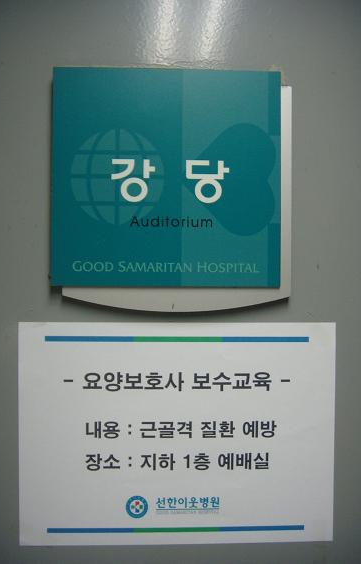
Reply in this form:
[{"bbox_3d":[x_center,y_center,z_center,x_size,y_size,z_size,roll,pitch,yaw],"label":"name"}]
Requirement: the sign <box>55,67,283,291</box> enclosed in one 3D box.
[{"bbox_3d":[-0.013,-0.095,0.659,0.210,0.200,0.013,0,1,-3],"label":"sign"}]

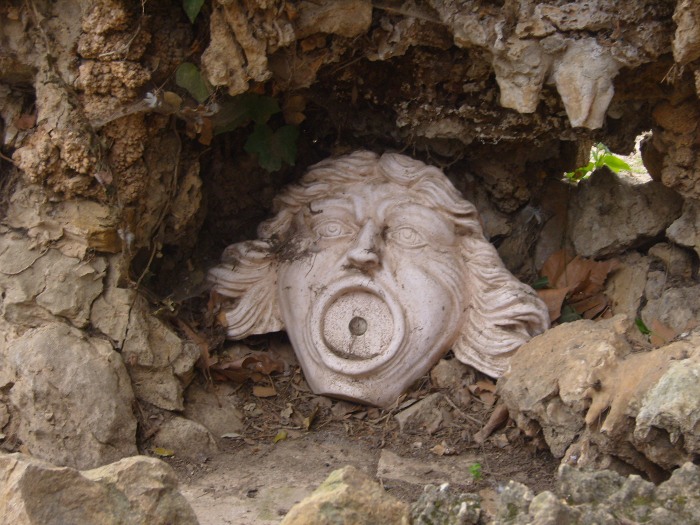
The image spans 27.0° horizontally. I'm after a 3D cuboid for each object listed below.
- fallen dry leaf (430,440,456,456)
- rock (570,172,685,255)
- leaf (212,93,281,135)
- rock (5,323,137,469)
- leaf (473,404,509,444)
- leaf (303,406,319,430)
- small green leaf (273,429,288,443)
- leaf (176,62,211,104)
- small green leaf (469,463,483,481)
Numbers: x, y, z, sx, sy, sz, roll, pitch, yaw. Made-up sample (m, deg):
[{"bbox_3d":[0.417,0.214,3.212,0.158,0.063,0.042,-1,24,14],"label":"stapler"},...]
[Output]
[{"bbox_3d":[0.119,0.238,1.861,0.032,0.011,0.028,0,15,0],"label":"fallen dry leaf"},{"bbox_3d":[0.436,-0.076,2.303,0.174,0.127,0.141,0,15,0],"label":"rock"},{"bbox_3d":[-0.150,-0.215,2.106,0.094,0.056,0.047,0,15,0],"label":"leaf"},{"bbox_3d":[-0.370,0.176,1.927,0.169,0.174,0.150,0,15,0],"label":"rock"},{"bbox_3d":[0.183,0.211,1.899,0.030,0.033,0.061,11,19,35],"label":"leaf"},{"bbox_3d":[-0.052,0.207,1.936,0.021,0.024,0.024,0,15,0],"label":"leaf"},{"bbox_3d":[-0.090,0.225,1.889,0.022,0.012,0.021,0,15,0],"label":"small green leaf"},{"bbox_3d":[-0.220,-0.251,2.030,0.047,0.049,0.028,0,15,0],"label":"leaf"},{"bbox_3d":[0.156,0.259,1.805,0.018,0.017,0.019,0,15,0],"label":"small green leaf"}]

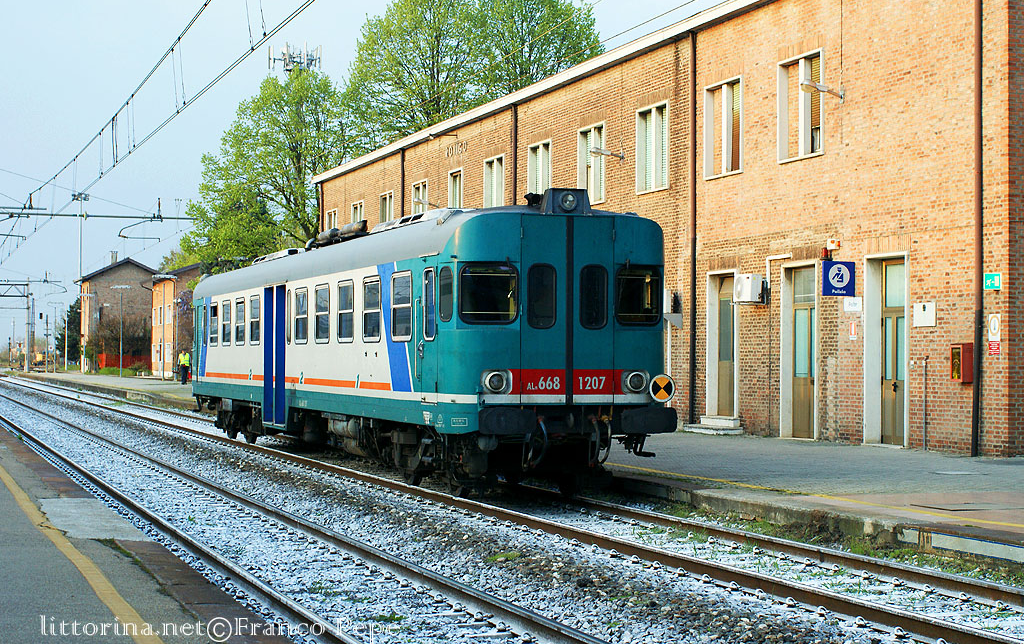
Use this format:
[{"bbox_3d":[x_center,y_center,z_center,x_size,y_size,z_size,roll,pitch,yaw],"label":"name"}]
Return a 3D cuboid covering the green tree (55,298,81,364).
[{"bbox_3d":[-46.034,1.026,199.998,4.400,8.034,4.400,0,-1,-18],"label":"green tree"}]

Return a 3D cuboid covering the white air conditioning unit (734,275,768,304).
[{"bbox_3d":[4.571,-0.635,36.692,0.280,0.530,0.790,0,-1,-18],"label":"white air conditioning unit"}]

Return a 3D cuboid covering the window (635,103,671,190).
[{"bbox_3d":[3.153,-3.826,42.008,0.180,1.884,1.904,0,-1,-18],"label":"window"}]

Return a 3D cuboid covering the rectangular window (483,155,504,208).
[{"bbox_3d":[-0.441,-3.630,53.372,0.180,1.884,1.904,0,-1,-18],"label":"rectangular window"}]

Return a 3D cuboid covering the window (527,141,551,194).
[{"bbox_3d":[0.770,-3.696,49.542,0.180,1.884,1.904,0,-1,-18],"label":"window"}]

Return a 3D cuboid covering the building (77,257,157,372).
[{"bbox_3d":[-34.682,-0.506,169.990,7.800,10.052,8.800,0,-1,-18],"label":"building"}]

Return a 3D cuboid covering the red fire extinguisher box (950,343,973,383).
[{"bbox_3d":[6.955,0.643,29.438,0.190,0.575,0.360,0,-1,-18],"label":"red fire extinguisher box"}]

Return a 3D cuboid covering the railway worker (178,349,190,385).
[{"bbox_3d":[-16.503,2.293,96.000,0.560,1.770,0.360,0,-1,-13],"label":"railway worker"}]

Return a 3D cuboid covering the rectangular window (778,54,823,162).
[{"bbox_3d":[5.351,-3.945,35.057,0.180,1.884,1.904,0,-1,-18],"label":"rectangular window"}]

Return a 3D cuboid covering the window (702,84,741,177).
[{"bbox_3d":[4.304,-3.888,38.368,0.180,1.884,1.904,0,-1,-18],"label":"window"}]

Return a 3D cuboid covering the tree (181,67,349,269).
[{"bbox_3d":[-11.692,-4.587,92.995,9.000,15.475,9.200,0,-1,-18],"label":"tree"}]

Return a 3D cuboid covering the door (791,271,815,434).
[{"bbox_3d":[5.494,0.569,35.093,0.140,3.181,1.360,0,-1,-18],"label":"door"}]

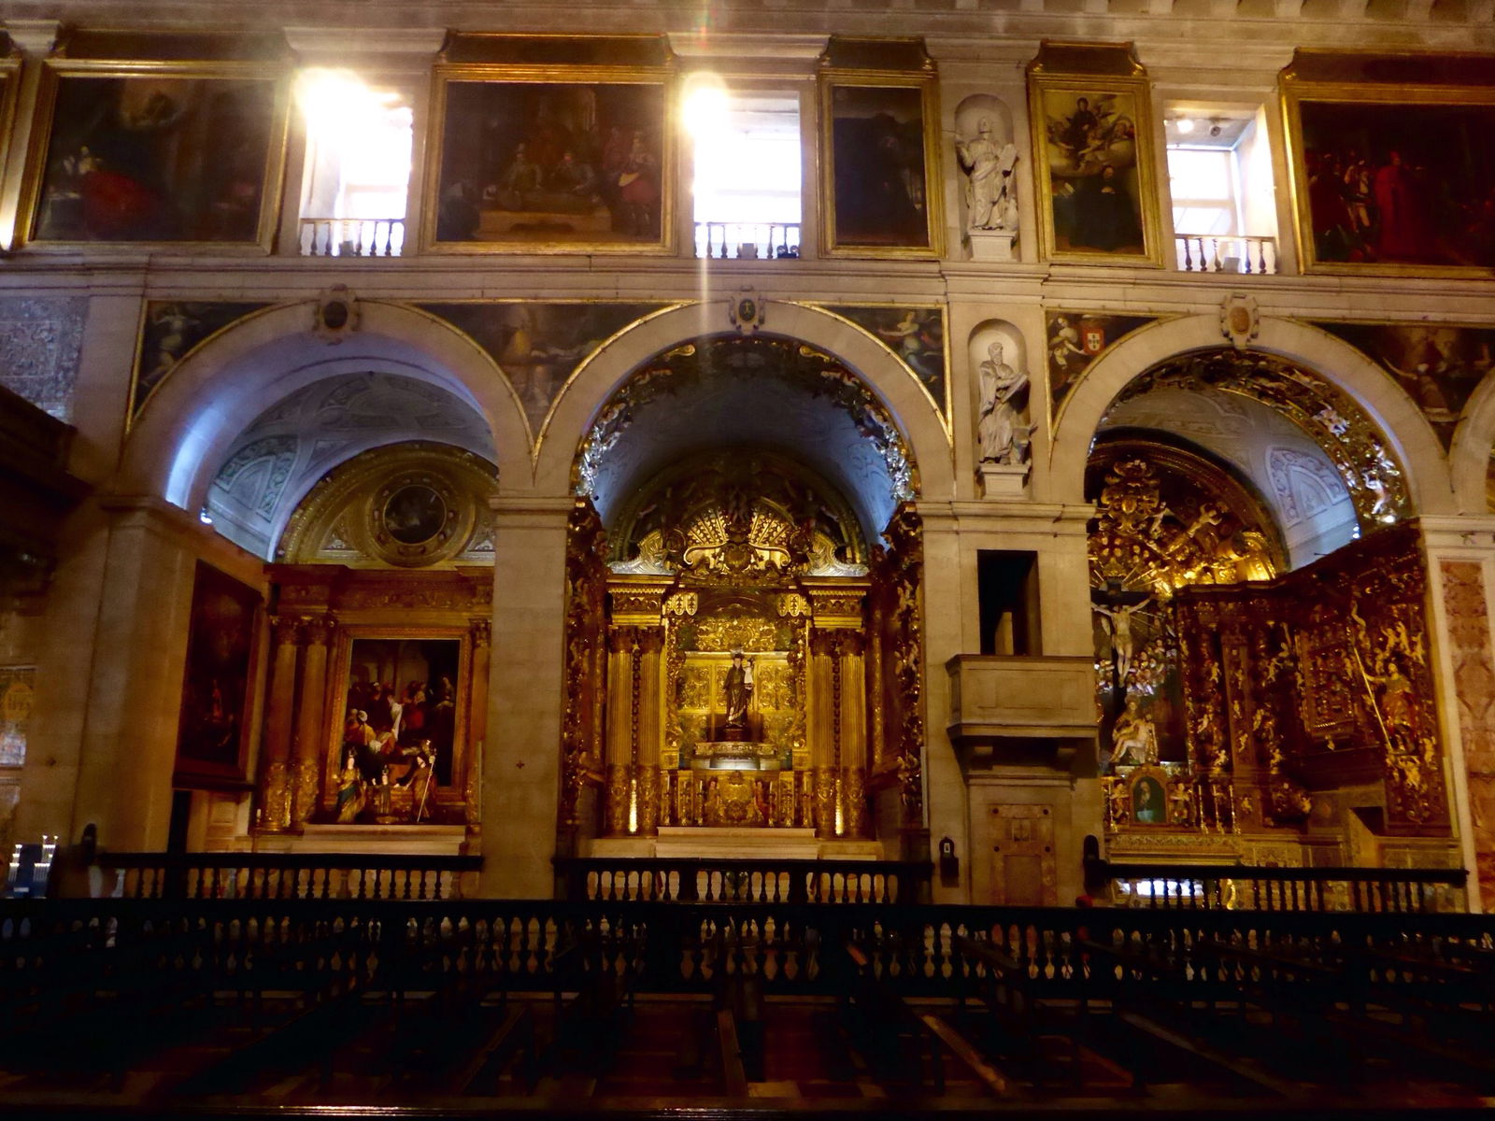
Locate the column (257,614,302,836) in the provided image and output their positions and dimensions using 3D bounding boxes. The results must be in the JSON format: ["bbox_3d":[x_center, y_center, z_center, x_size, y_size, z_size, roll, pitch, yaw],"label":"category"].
[{"bbox_3d":[-7.830,2.715,17.447,0.503,3.595,0.503,0,-12,-1],"label":"column"}]

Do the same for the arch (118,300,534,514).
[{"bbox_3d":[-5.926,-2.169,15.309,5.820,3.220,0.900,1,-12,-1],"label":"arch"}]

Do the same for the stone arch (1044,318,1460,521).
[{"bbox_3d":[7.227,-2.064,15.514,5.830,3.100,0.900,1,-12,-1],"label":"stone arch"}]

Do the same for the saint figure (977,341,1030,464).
[{"bbox_3d":[3.686,-2.285,15.090,0.770,1.880,0.600,1,-12,-1],"label":"saint figure"}]

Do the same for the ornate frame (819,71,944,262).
[{"bbox_3d":[2.027,-6.078,15.734,1.920,3.190,0.220,1,-12,-1],"label":"ornate frame"}]

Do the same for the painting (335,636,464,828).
[{"bbox_3d":[-5.763,2.748,17.394,2.050,2.900,0.170,1,-12,-1],"label":"painting"}]

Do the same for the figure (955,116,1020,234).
[{"bbox_3d":[3.614,-5.837,15.646,0.939,1.908,0.550,0,-12,-1],"label":"figure"}]

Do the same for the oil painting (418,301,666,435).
[{"bbox_3d":[-3.008,-2.760,15.002,3.730,2.180,0.120,1,-12,-1],"label":"oil painting"}]

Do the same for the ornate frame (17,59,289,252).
[{"bbox_3d":[-8.707,-6.000,15.294,3.687,3.170,0.180,0,-12,-1],"label":"ornate frame"}]

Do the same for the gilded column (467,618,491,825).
[{"bbox_3d":[-4.468,2.689,17.516,0.505,3.455,0.505,0,-12,-1],"label":"gilded column"}]

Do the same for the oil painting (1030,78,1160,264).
[{"bbox_3d":[5.298,-6.214,15.803,1.940,3.700,0.250,1,-12,-1],"label":"oil painting"}]

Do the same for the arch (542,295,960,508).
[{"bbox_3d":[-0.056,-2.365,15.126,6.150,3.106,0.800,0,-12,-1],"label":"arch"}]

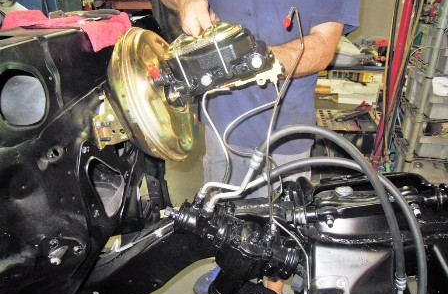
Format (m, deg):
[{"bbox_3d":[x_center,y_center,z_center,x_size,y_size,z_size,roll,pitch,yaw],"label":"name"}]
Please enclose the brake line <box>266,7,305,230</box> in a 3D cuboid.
[{"bbox_3d":[0.120,-0.042,0.713,0.068,0.437,0.060,0,20,0],"label":"brake line"}]

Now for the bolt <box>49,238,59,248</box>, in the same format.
[{"bbox_3d":[-0.319,0.180,0.680,0.012,0.015,0.015,9,22,24],"label":"bolt"}]

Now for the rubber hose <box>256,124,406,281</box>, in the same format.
[{"bbox_3d":[0.229,0.096,0.758,0.324,0.262,0.112,11,23,28],"label":"rubber hose"}]

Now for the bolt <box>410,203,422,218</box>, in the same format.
[{"bbox_3d":[0.409,0.135,0.770,0.018,0.018,0.030,-5,38,-14],"label":"bolt"}]

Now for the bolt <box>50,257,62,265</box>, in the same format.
[{"bbox_3d":[-0.310,0.212,0.670,0.016,0.016,0.017,9,22,24],"label":"bolt"}]

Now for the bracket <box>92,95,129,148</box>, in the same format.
[{"bbox_3d":[-0.238,-0.054,0.775,0.075,0.100,0.065,-17,14,19],"label":"bracket"}]

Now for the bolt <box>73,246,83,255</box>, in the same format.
[{"bbox_3d":[-0.279,0.197,0.690,0.012,0.015,0.015,9,22,24],"label":"bolt"}]

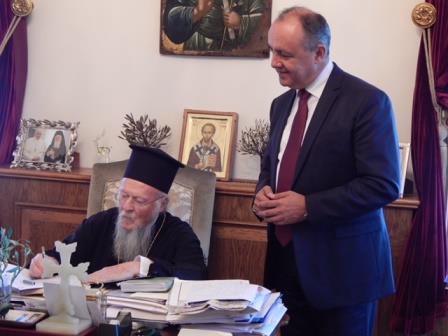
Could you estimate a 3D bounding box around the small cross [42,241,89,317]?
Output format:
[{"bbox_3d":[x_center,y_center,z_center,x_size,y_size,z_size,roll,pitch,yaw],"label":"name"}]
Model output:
[{"bbox_3d":[-0.463,0.329,2.880,0.138,0.242,0.065,4,7,18],"label":"small cross"}]

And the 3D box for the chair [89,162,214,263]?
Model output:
[{"bbox_3d":[-0.401,0.593,3.574,0.600,1.160,0.660,4,7,19],"label":"chair"}]

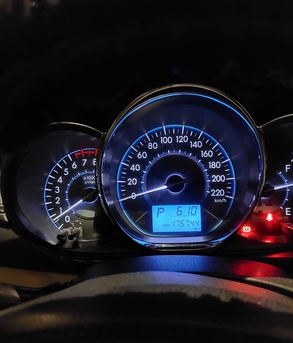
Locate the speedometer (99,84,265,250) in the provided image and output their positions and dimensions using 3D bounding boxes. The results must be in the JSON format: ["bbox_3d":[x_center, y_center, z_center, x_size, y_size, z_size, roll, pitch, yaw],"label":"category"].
[{"bbox_3d":[0.032,-0.003,0.315,0.149,0.149,0.040,-2,-1,1],"label":"speedometer"}]

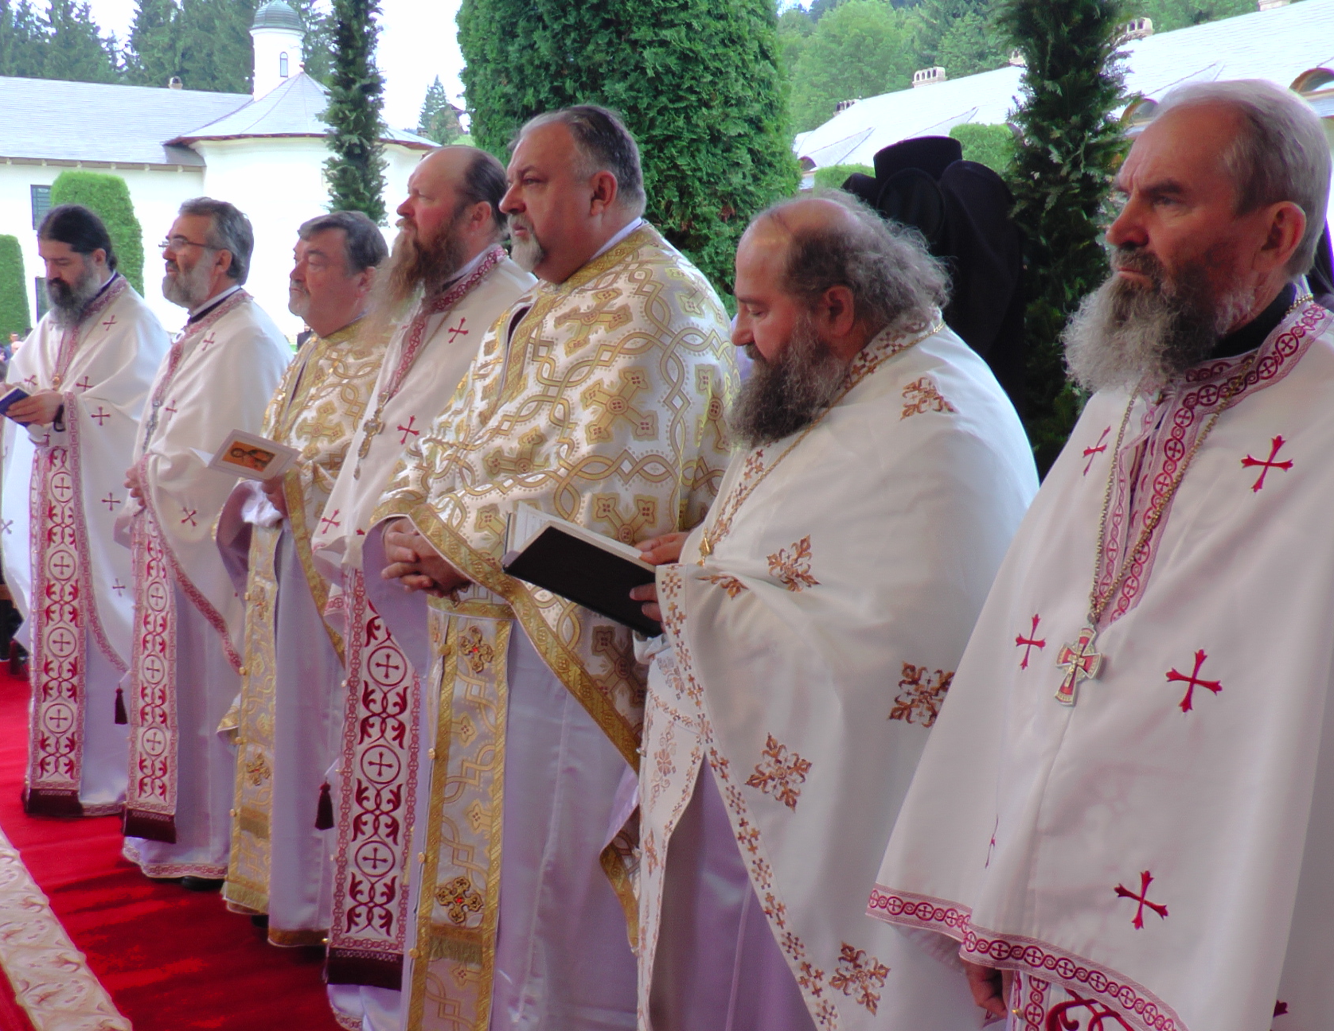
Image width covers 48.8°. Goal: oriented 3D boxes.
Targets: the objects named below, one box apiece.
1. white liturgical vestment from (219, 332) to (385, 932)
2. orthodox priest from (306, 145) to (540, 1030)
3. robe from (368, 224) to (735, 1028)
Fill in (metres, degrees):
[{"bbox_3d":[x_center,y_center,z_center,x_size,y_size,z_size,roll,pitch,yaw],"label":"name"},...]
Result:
[{"bbox_3d":[-0.828,0.233,3.480,0.570,1.440,0.460,8,12,41],"label":"white liturgical vestment"},{"bbox_3d":[-0.483,0.245,3.097,0.600,1.580,0.500,8,12,41],"label":"orthodox priest"},{"bbox_3d":[-0.202,0.305,2.701,0.580,1.590,0.740,-8,13,-44],"label":"robe"}]

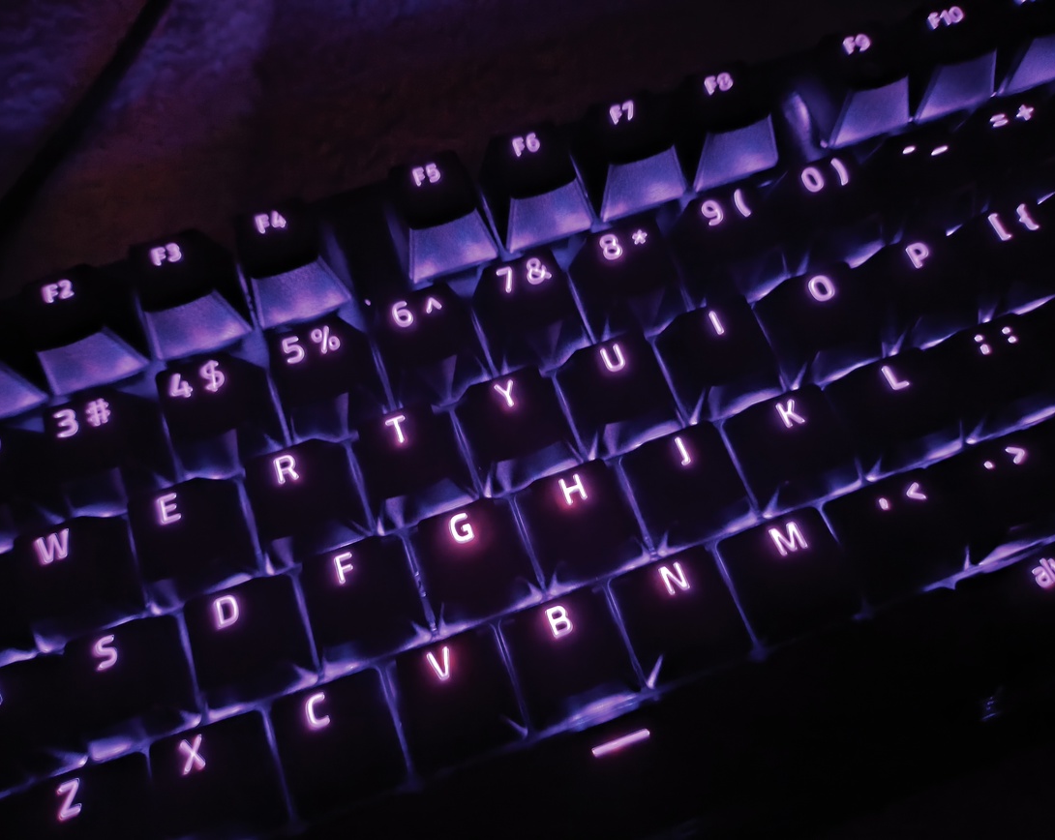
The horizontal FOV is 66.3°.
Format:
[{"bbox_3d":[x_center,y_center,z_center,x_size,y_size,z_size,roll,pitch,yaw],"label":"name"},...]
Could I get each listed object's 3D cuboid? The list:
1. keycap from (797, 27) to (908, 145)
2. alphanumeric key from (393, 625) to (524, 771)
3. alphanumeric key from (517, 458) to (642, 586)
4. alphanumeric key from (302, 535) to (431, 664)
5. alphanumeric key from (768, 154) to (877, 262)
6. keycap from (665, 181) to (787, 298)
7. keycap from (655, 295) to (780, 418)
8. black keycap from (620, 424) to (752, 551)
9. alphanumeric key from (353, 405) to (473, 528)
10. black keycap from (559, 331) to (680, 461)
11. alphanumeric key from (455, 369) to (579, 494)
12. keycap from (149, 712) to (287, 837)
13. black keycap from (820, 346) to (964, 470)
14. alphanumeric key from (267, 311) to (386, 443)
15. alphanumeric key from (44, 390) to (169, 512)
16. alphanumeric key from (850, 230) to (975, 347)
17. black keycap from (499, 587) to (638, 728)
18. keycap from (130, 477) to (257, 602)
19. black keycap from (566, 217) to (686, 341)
[{"bbox_3d":[0.065,-0.066,0.157,0.018,0.011,0.018,-19,72,-5],"label":"keycap"},{"bbox_3d":[-0.012,0.042,0.125,0.018,0.009,0.018,-19,73,-5],"label":"alphanumeric key"},{"bbox_3d":[0.009,0.016,0.132,0.018,0.009,0.018,-19,72,-6],"label":"alphanumeric key"},{"bbox_3d":[-0.027,0.029,0.129,0.018,0.009,0.018,-19,73,-5],"label":"alphanumeric key"},{"bbox_3d":[0.055,-0.038,0.148,0.018,0.011,0.018,-19,73,-5],"label":"alphanumeric key"},{"bbox_3d":[0.037,-0.031,0.146,0.018,0.011,0.018,-19,73,-5],"label":"keycap"},{"bbox_3d":[0.034,-0.011,0.140,0.018,0.010,0.018,-19,73,-5],"label":"keycap"},{"bbox_3d":[0.027,0.011,0.134,0.018,0.009,0.018,-19,73,-5],"label":"black keycap"},{"bbox_3d":[-0.020,0.007,0.136,0.018,0.010,0.018,-19,73,-5],"label":"alphanumeric key"},{"bbox_3d":[0.016,-0.006,0.139,0.018,0.009,0.018,-19,73,-5],"label":"black keycap"},{"bbox_3d":[-0.002,0.001,0.137,0.018,0.010,0.018,-19,73,-5],"label":"alphanumeric key"},{"bbox_3d":[-0.048,0.054,0.120,0.018,0.008,0.018,-19,72,-5],"label":"keycap"},{"bbox_3d":[0.063,-0.002,0.137,0.018,0.008,0.018,-19,72,-5],"label":"black keycap"},{"bbox_3d":[-0.035,-0.008,0.139,0.018,0.011,0.018,-19,72,-5],"label":"alphanumeric key"},{"bbox_3d":[-0.071,0.004,0.135,0.018,0.011,0.018,-19,72,-6],"label":"alphanumeric key"},{"bbox_3d":[0.070,-0.023,0.144,0.018,0.010,0.018,-19,73,-5],"label":"alphanumeric key"},{"bbox_3d":[0.006,0.036,0.125,0.018,0.009,0.018,-19,72,-6],"label":"black keycap"},{"bbox_3d":[-0.056,0.020,0.132,0.018,0.010,0.018,-19,73,-5],"label":"keycap"},{"bbox_3d":[0.019,-0.026,0.145,0.018,0.011,0.018,-19,72,-5],"label":"black keycap"}]

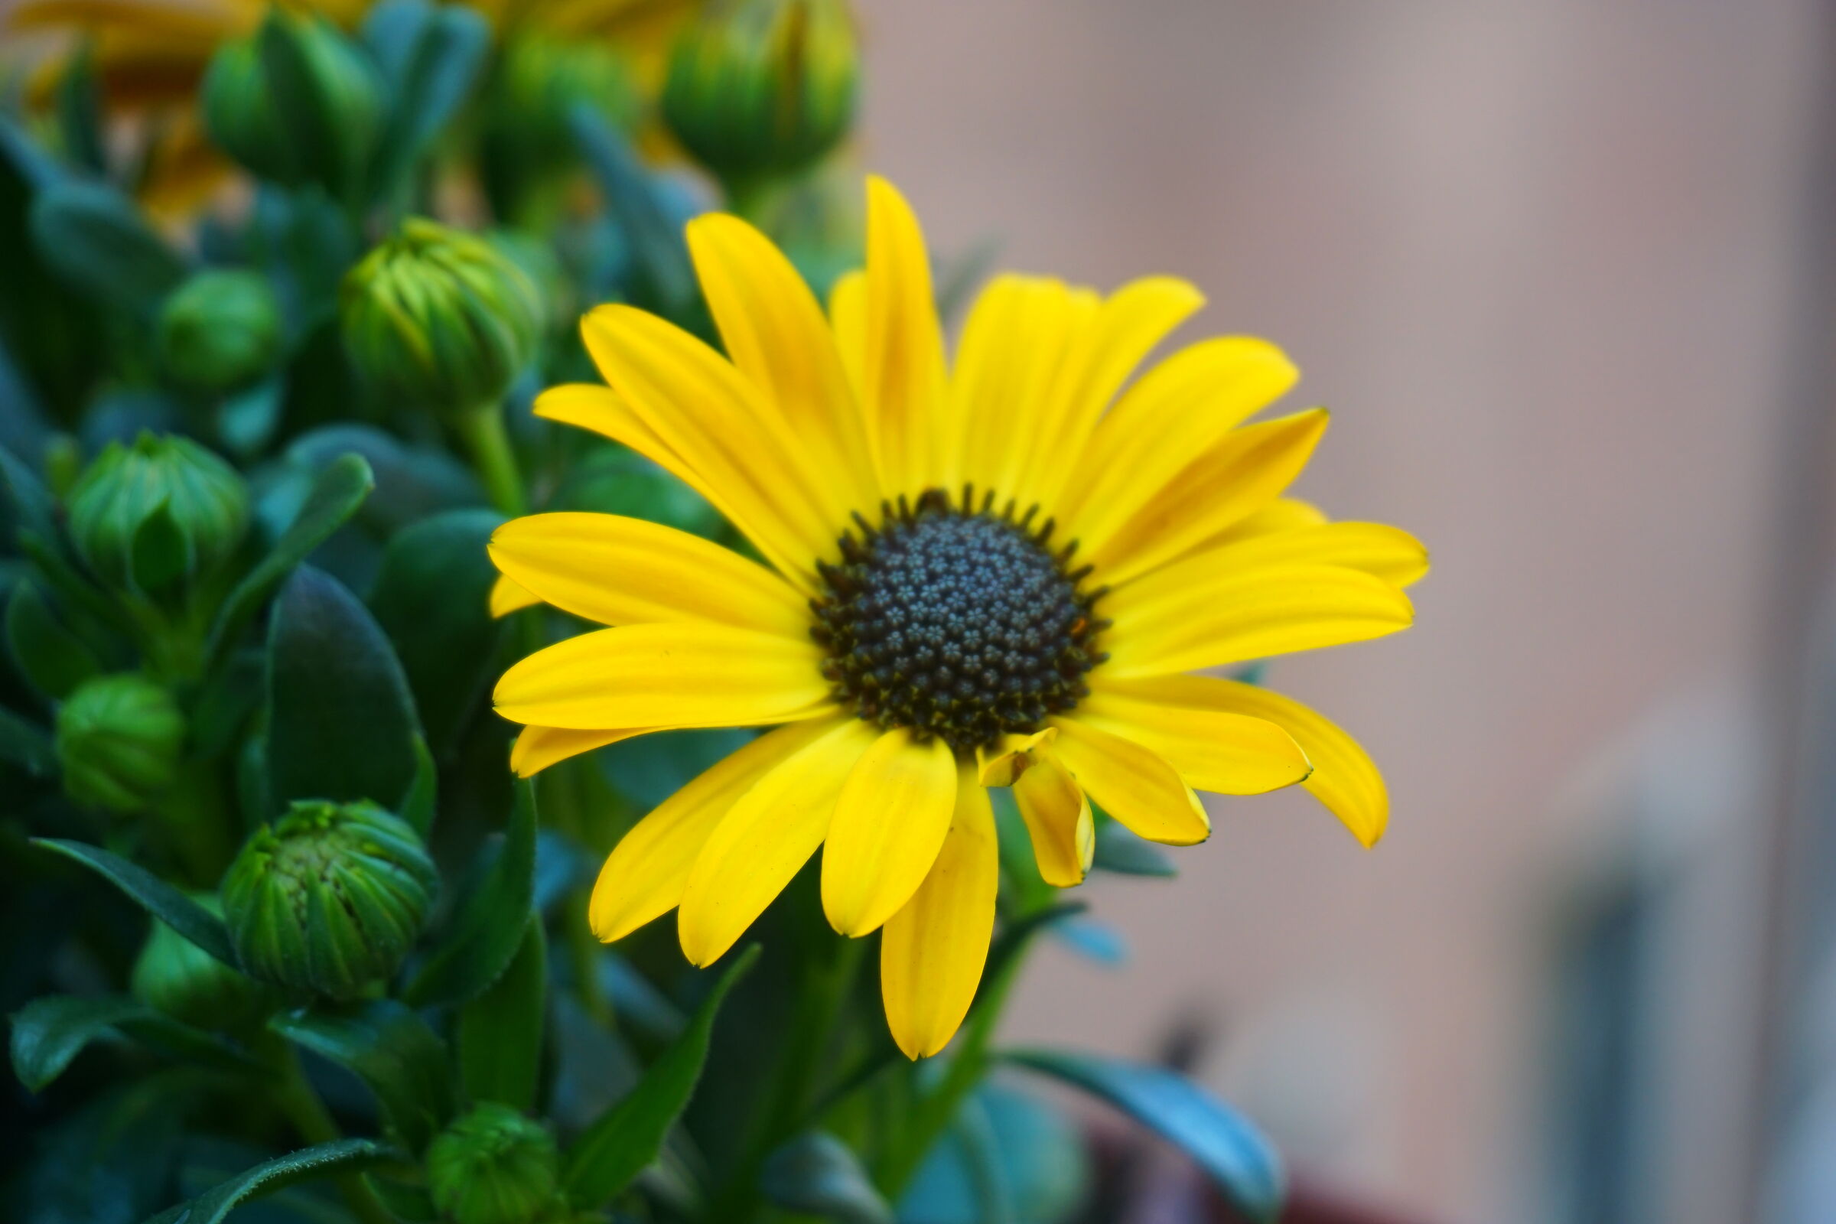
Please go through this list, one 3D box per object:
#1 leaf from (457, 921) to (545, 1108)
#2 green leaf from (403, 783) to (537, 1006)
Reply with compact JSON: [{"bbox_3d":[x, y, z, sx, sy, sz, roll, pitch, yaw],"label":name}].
[{"bbox_3d":[-0.033,0.032,0.292,0.007,0.016,0.004,5,0,6],"label":"leaf"},{"bbox_3d":[-0.035,0.022,0.289,0.007,0.020,0.005,29,0,30],"label":"green leaf"}]

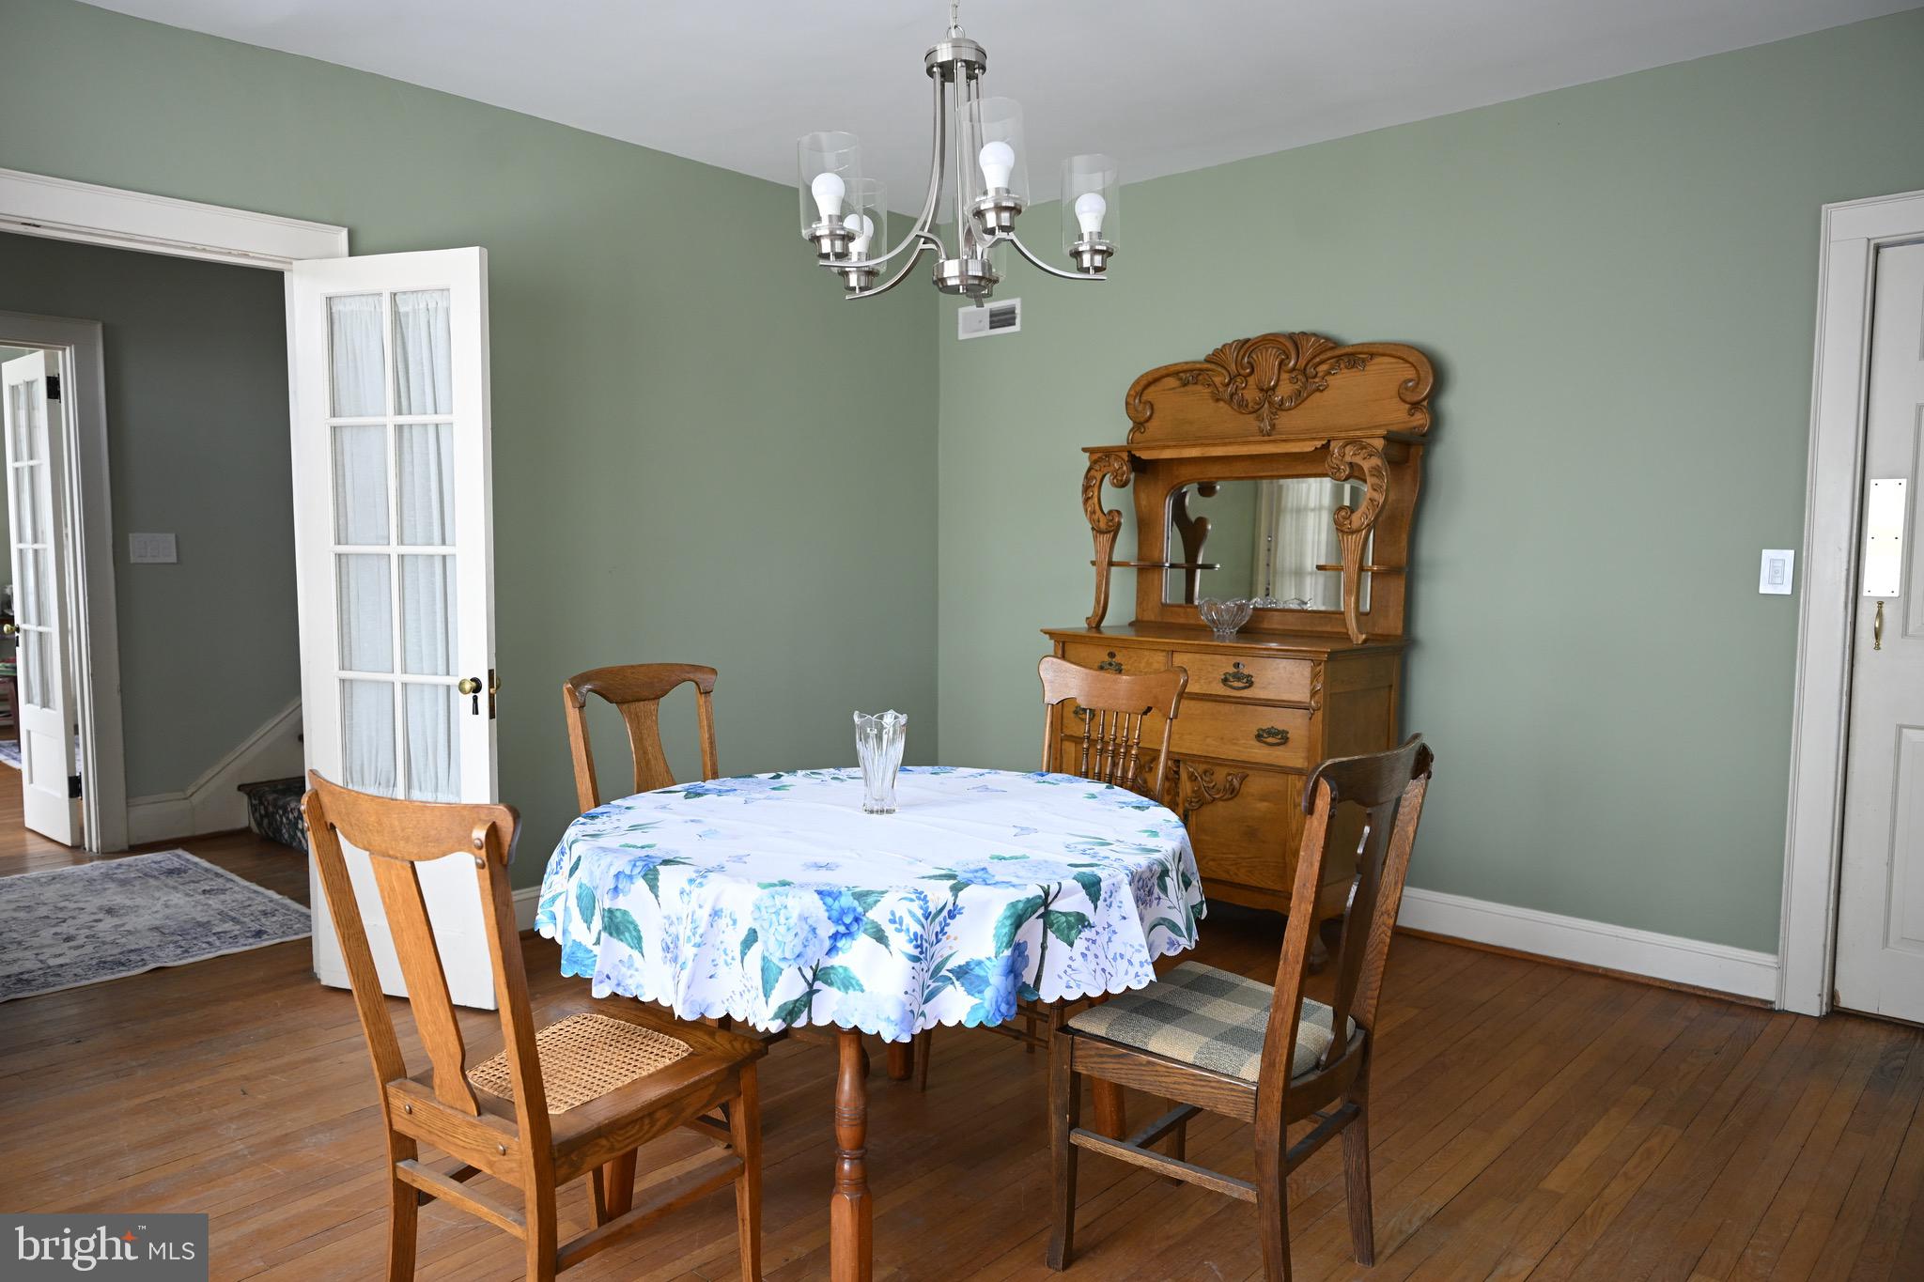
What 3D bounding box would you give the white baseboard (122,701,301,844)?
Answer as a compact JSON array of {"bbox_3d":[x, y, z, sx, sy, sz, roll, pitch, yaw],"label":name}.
[{"bbox_3d":[-3.209,0.550,5.543,0.030,0.550,0.720,4,6,42],"label":"white baseboard"}]

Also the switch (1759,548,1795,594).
[{"bbox_3d":[2.184,-0.184,3.435,0.074,0.119,0.012,4,6,42],"label":"switch"}]

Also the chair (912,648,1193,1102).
[{"bbox_3d":[0.228,0.556,2.952,0.450,0.985,0.520,4,6,40],"label":"chair"}]

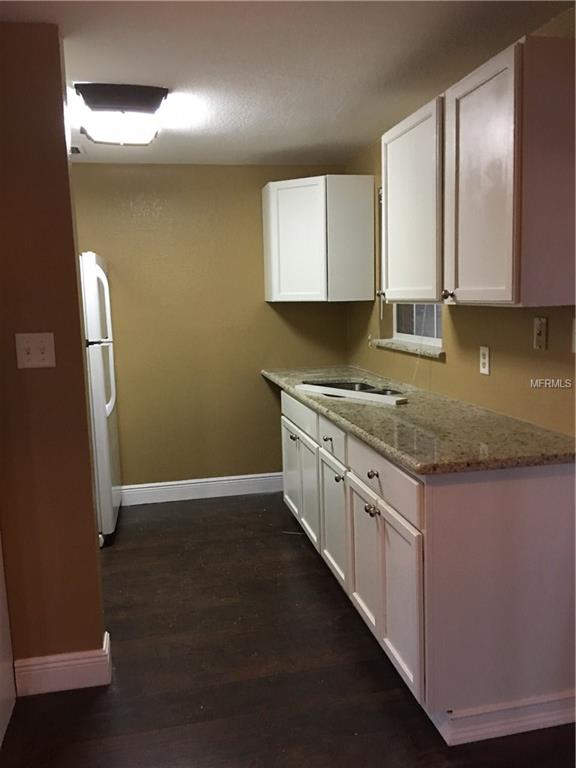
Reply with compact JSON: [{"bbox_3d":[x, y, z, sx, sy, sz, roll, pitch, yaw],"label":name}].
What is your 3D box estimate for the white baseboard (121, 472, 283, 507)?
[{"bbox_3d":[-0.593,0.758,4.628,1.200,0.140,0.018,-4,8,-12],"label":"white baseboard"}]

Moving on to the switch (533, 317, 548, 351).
[{"bbox_3d":[0.924,-0.183,2.364,0.012,0.117,0.078,-4,8,-12],"label":"switch"}]

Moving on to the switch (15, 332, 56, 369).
[{"bbox_3d":[-0.873,-0.117,2.231,0.121,0.119,0.012,-4,8,-12],"label":"switch"}]

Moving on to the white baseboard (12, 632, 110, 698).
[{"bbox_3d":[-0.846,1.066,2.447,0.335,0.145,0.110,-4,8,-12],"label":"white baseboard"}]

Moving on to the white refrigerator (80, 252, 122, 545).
[{"bbox_3d":[-1.421,0.091,3.961,0.760,1.700,0.730,-4,8,-12],"label":"white refrigerator"}]

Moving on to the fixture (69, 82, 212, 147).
[{"bbox_3d":[-0.772,-1.250,3.023,0.410,0.100,0.610,-4,8,-16],"label":"fixture"}]

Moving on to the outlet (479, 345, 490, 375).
[{"bbox_3d":[0.845,-0.101,2.773,0.012,0.117,0.075,-4,8,-12],"label":"outlet"}]

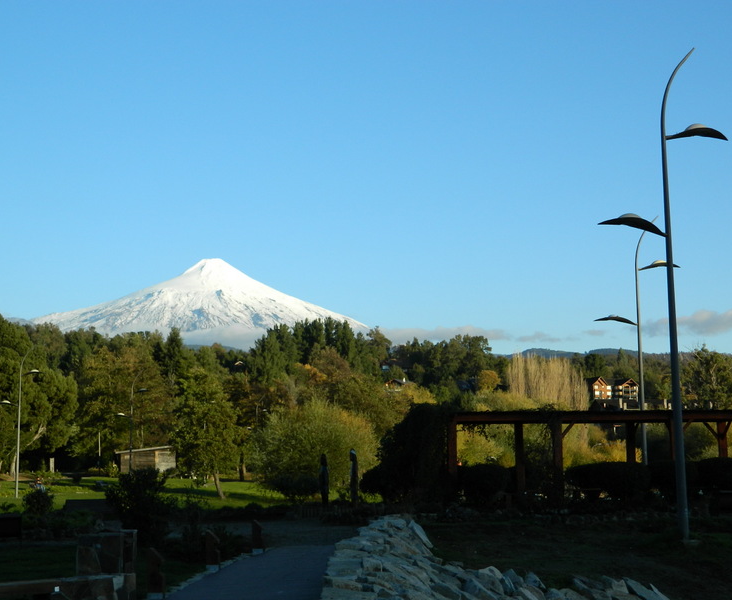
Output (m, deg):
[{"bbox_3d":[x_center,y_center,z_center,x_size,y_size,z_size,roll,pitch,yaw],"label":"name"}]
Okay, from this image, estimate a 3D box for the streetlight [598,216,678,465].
[{"bbox_3d":[9.159,1.766,44.084,3.050,9.300,0.450,1,-7,-10],"label":"streetlight"}]

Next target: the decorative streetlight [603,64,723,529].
[{"bbox_3d":[5.671,-0.279,24.509,3.050,9.300,0.450,3,-8,-25],"label":"decorative streetlight"}]

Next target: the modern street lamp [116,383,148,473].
[{"bbox_3d":[-18.249,10.103,103.069,3.050,9.300,0.450,-3,-8,17],"label":"modern street lamp"}]

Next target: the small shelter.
[{"bbox_3d":[-19.919,14.616,119.000,4.400,2.700,3.200,-4,-8,22],"label":"small shelter"}]

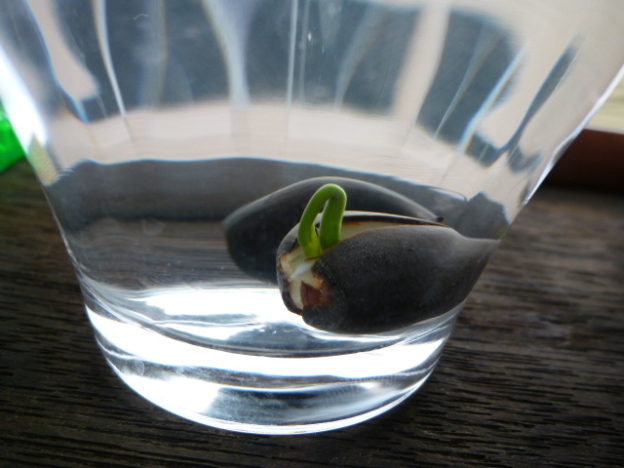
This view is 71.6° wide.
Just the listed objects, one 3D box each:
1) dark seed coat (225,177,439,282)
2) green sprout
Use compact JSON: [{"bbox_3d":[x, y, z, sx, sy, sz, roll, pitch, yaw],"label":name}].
[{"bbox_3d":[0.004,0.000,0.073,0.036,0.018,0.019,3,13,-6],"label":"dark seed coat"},{"bbox_3d":[0.001,-0.002,0.064,0.007,0.011,0.005,6,13,6],"label":"green sprout"}]

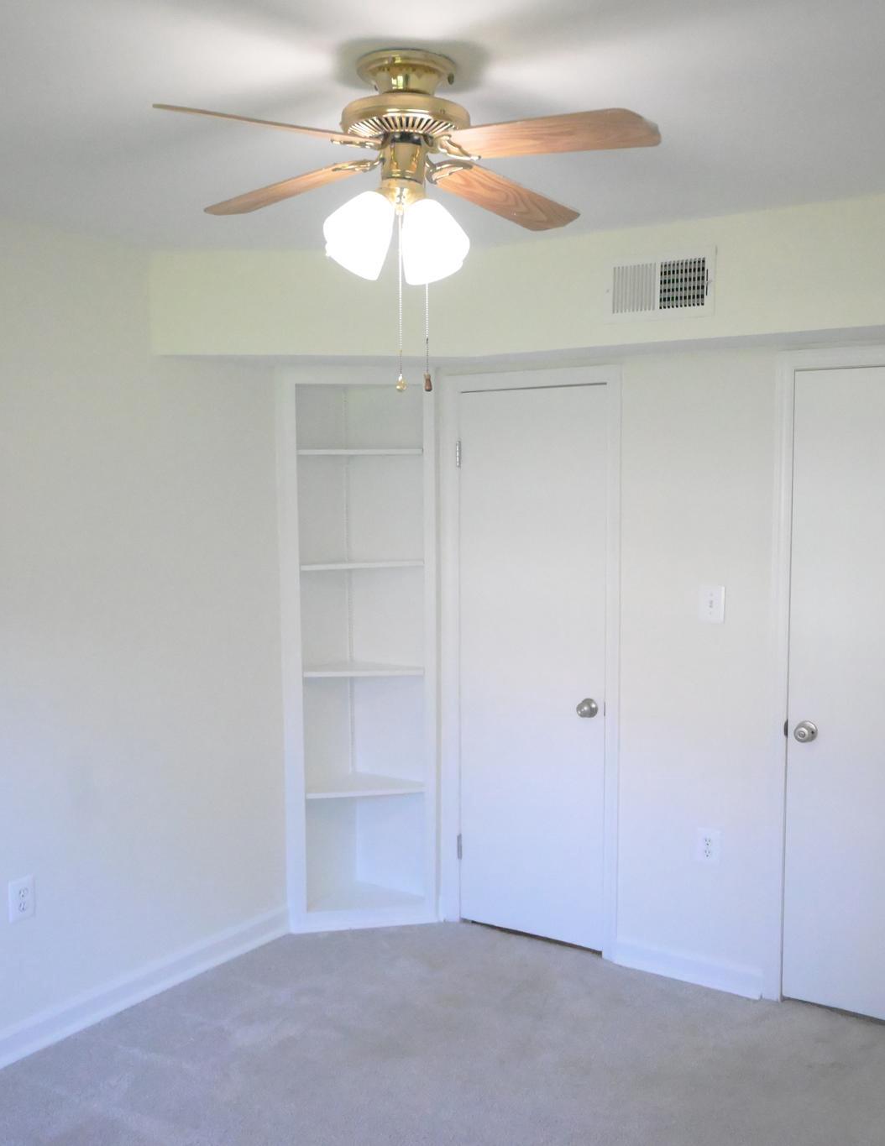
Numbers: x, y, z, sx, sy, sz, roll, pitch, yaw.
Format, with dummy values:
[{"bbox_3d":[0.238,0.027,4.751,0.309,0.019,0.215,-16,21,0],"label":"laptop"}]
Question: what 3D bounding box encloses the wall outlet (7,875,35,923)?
[{"bbox_3d":[-1.236,0.964,3.380,0.008,0.121,0.081,3,6,35],"label":"wall outlet"}]

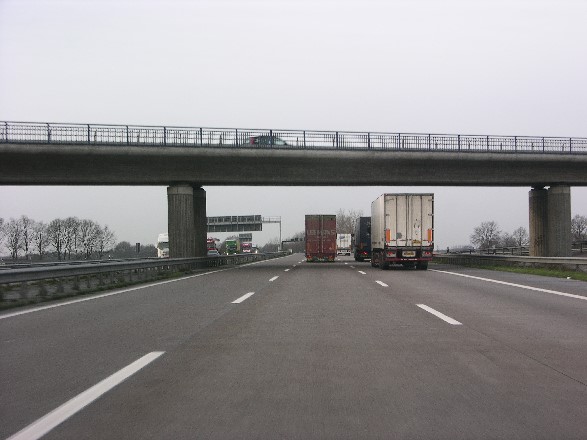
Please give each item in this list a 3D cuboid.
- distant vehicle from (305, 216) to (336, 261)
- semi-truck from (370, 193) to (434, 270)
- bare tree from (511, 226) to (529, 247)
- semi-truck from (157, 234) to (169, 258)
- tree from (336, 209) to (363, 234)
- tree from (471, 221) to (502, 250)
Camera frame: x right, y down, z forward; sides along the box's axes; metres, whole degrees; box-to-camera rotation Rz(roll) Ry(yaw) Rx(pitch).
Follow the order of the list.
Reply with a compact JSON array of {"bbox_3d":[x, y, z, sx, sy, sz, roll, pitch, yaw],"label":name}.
[{"bbox_3d":[2.350,1.740,104.900,2.550,3.900,13.200,0,-1,1],"label":"distant vehicle"},{"bbox_3d":[6.130,0.800,68.300,2.580,4.000,13.500,0,-1,1],"label":"semi-truck"},{"bbox_3d":[80.000,7.300,420.000,6.600,9.800,6.600,0,-1,0],"label":"bare tree"},{"bbox_3d":[-17.200,4.100,169.500,2.550,3.900,13.500,0,-1,1],"label":"semi-truck"},{"bbox_3d":[15.100,2.950,320.000,7.800,12.100,7.800,0,-1,0],"label":"tree"},{"bbox_3d":[64.200,6.000,395.000,10.500,11.500,10.000,0,-1,0],"label":"tree"}]

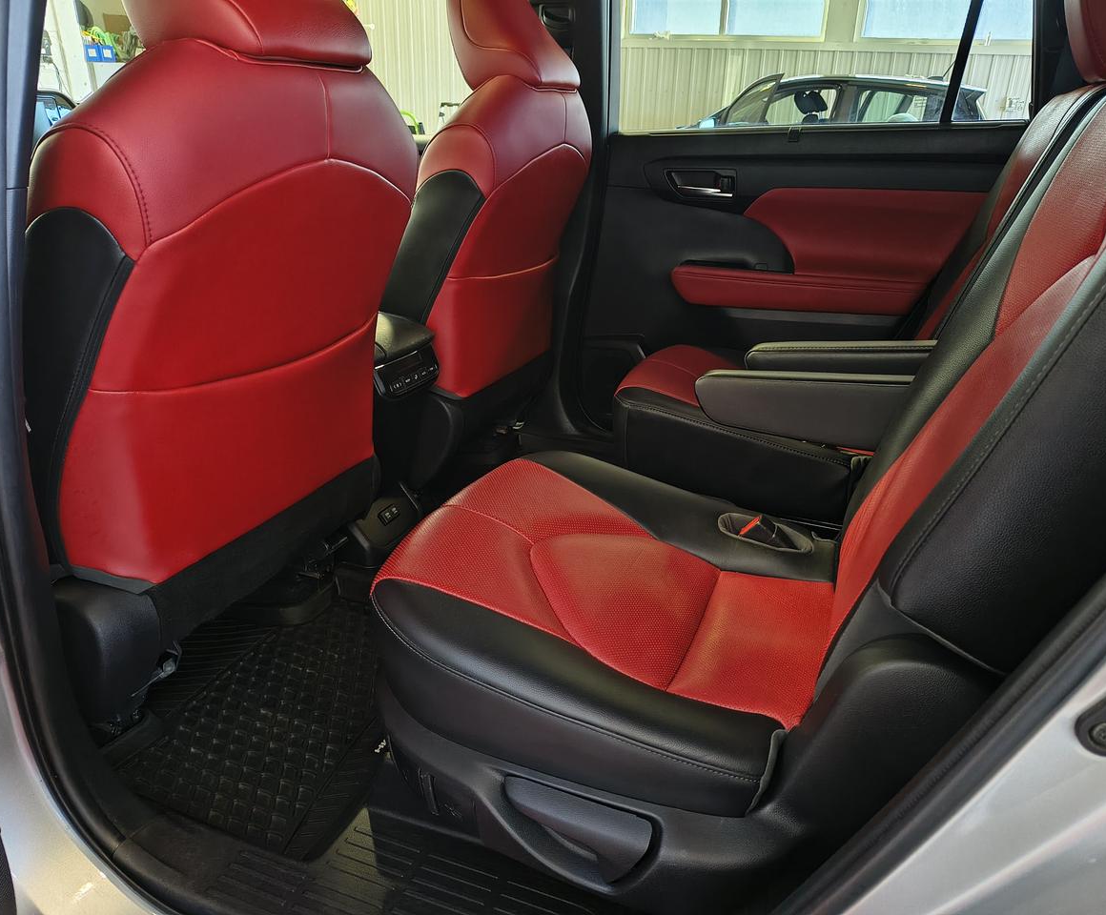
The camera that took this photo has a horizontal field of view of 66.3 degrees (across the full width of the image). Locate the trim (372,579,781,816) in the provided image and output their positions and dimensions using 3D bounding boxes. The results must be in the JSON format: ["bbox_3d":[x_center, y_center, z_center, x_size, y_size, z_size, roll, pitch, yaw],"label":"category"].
[{"bbox_3d":[0.020,0.251,0.955,0.475,0.158,0.140,14,27,17],"label":"trim"}]

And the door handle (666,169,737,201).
[{"bbox_3d":[0.343,-0.633,1.959,0.163,0.059,0.035,10,25,19],"label":"door handle"}]

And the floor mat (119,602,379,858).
[{"bbox_3d":[-0.419,0.373,1.371,0.475,0.035,0.520,10,25,19],"label":"floor mat"}]

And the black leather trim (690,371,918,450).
[{"bbox_3d":[0.377,-0.080,1.226,0.345,0.110,0.070,6,24,21],"label":"black leather trim"}]

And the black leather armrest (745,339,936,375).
[{"bbox_3d":[0.482,-0.136,1.359,0.345,0.110,0.065,6,24,21],"label":"black leather armrest"}]

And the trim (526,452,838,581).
[{"bbox_3d":[0.173,0.087,1.269,0.475,0.120,0.140,14,27,17],"label":"trim"}]

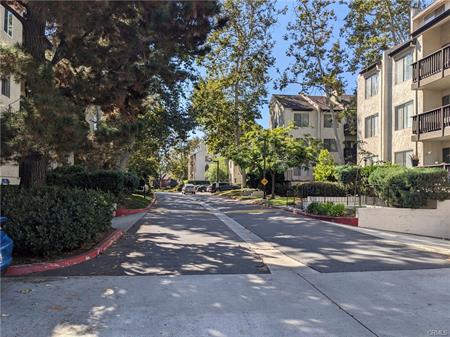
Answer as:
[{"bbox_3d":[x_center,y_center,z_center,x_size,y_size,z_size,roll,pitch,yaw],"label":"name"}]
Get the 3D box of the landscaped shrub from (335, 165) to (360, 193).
[{"bbox_3d":[6.984,0.656,20.000,1.450,1.750,1.400,-1,-3,30],"label":"landscaped shrub"}]

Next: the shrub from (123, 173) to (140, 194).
[{"bbox_3d":[-7.996,1.326,30.000,1.600,1.800,1.700,1,-3,-18],"label":"shrub"}]

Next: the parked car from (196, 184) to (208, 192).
[{"bbox_3d":[-3.922,3.649,64.000,4.500,1.480,1.800,2,-3,-37],"label":"parked car"}]

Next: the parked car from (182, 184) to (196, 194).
[{"bbox_3d":[-5.262,3.113,52.000,1.850,1.550,4.500,1,-2,-14],"label":"parked car"}]

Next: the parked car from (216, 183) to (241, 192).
[{"bbox_3d":[0.000,3.120,57.000,4.700,1.600,1.850,2,-3,-30],"label":"parked car"}]

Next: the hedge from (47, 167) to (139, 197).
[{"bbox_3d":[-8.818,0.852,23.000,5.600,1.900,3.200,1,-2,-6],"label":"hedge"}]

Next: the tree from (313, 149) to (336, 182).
[{"bbox_3d":[9.644,-0.145,34.000,2.300,3.700,2.300,0,-2,0],"label":"tree"}]

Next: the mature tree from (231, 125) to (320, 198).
[{"bbox_3d":[4.391,-0.609,30.500,7.500,6.400,7.000,0,-2,0],"label":"mature tree"}]

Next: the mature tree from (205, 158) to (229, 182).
[{"bbox_3d":[-1.575,0.926,65.000,4.500,6.200,4.500,0,-2,0],"label":"mature tree"}]

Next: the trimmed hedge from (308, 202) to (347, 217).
[{"bbox_3d":[4.629,1.861,16.000,1.100,0.600,1.750,2,-3,-26],"label":"trimmed hedge"}]

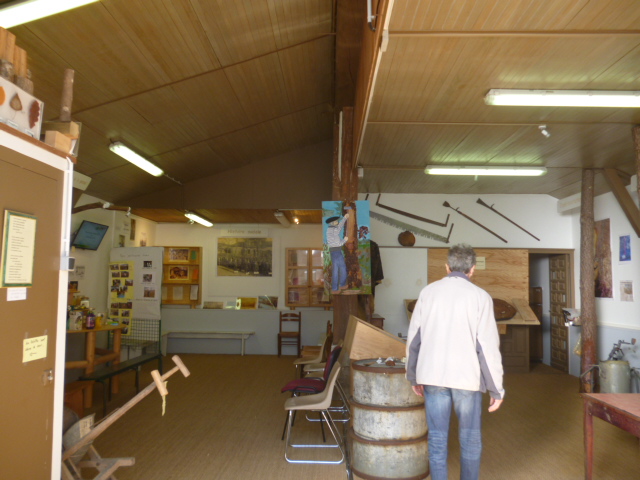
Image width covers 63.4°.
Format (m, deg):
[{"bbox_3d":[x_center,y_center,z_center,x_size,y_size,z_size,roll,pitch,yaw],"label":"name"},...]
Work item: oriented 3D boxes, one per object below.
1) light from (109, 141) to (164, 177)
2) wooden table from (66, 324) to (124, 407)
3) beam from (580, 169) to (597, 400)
[{"bbox_3d":[-2.126,-0.913,6.108,0.150,0.100,1.450,0,-4,2],"label":"light"},{"bbox_3d":[-2.961,1.550,6.507,0.750,0.900,1.100,0,-4,2],"label":"wooden table"},{"bbox_3d":[3.314,0.586,6.378,0.175,2.920,0.175,-1,-4,28],"label":"beam"}]

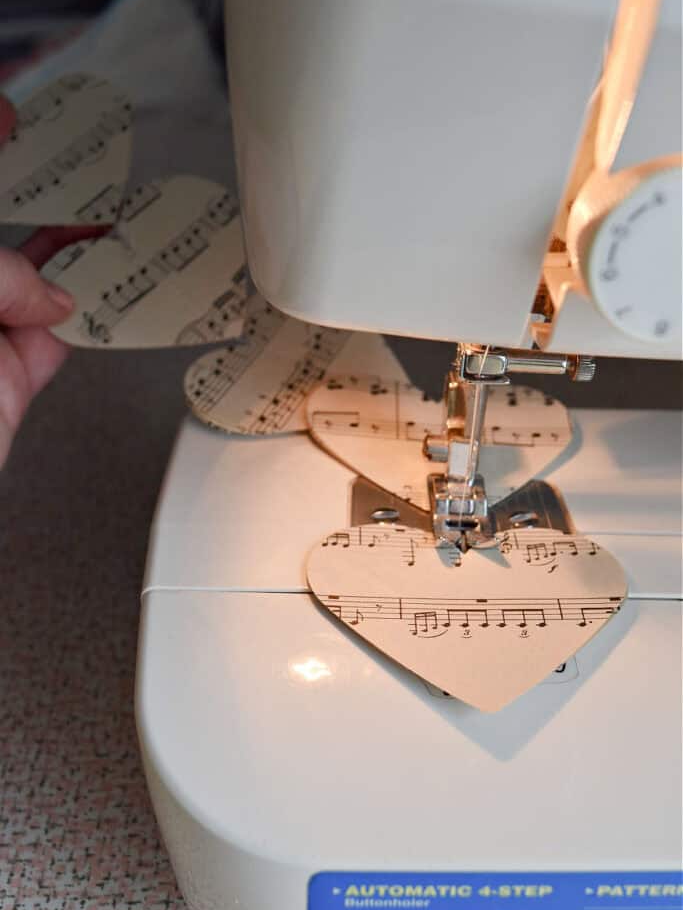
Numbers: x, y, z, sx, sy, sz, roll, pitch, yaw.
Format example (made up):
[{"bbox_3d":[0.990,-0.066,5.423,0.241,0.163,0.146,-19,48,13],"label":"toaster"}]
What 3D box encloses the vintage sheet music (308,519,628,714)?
[{"bbox_3d":[0.028,0.033,0.244,0.072,0.004,0.065,1,29,0],"label":"vintage sheet music"}]

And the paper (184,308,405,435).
[{"bbox_3d":[-0.005,-0.023,0.320,0.065,0.004,0.072,24,44,17],"label":"paper"}]

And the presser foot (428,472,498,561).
[{"bbox_3d":[0.028,0.013,0.267,0.015,0.009,0.026,1,36,0],"label":"presser foot"}]

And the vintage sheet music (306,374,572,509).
[{"bbox_3d":[0.027,-0.002,0.294,0.072,0.004,0.065,1,37,-3],"label":"vintage sheet music"}]

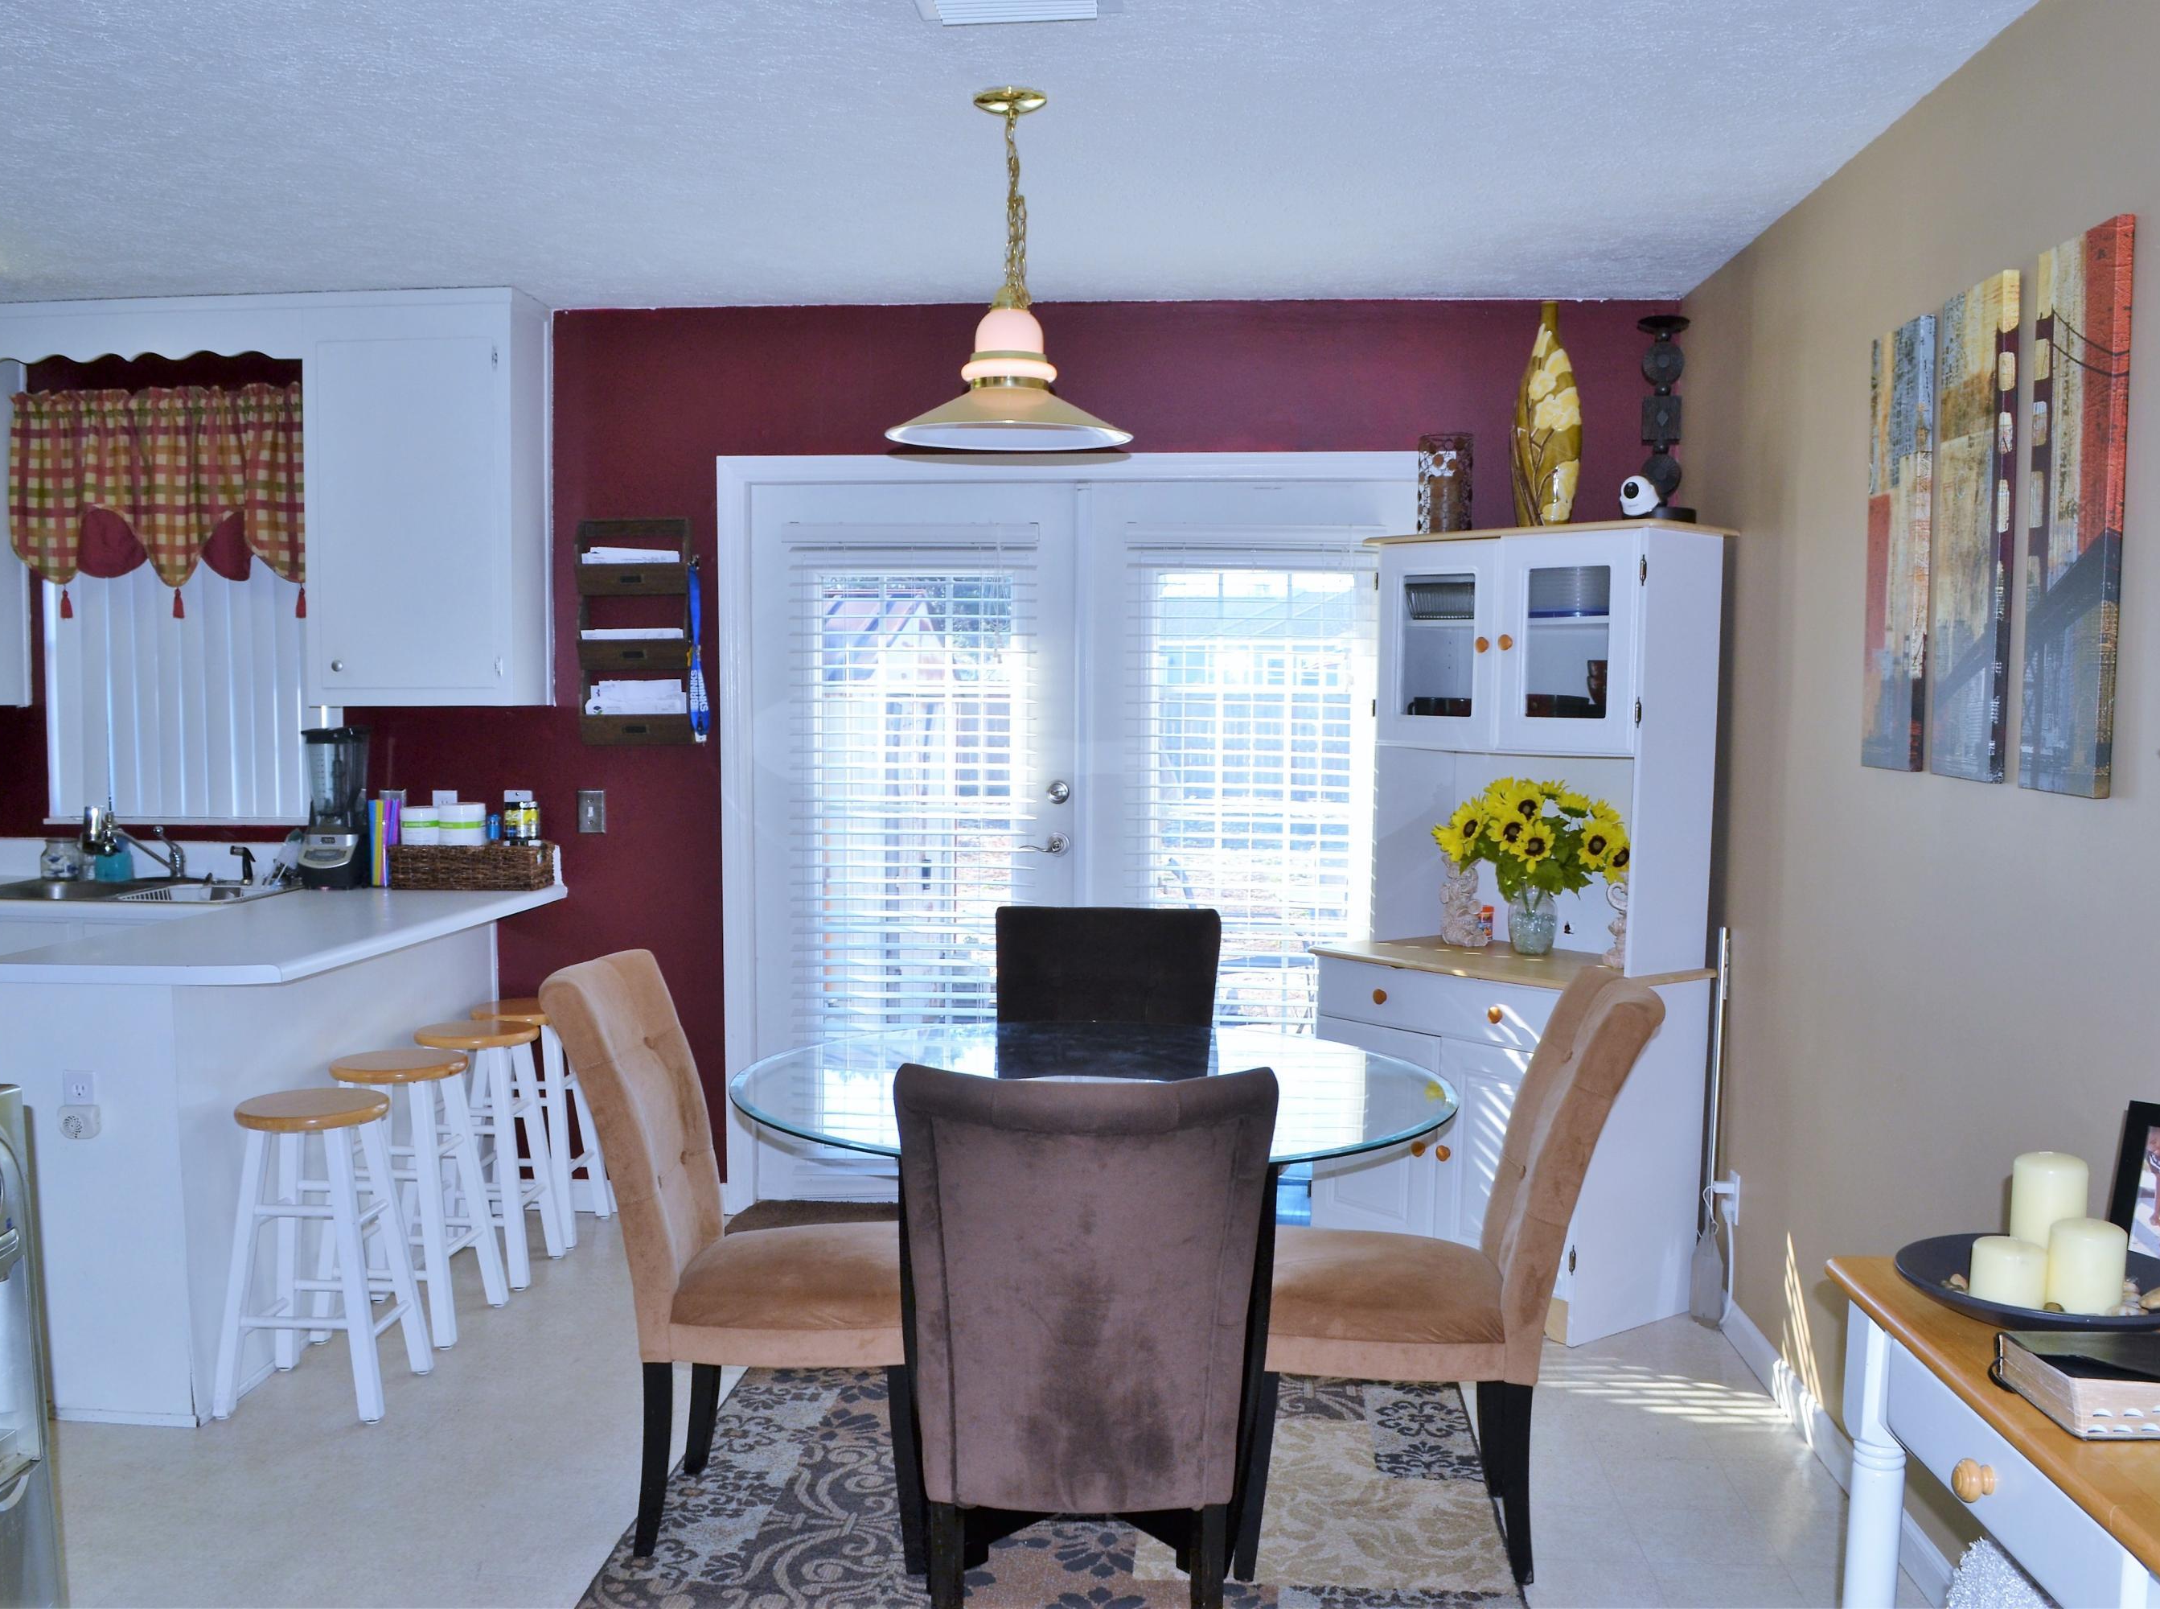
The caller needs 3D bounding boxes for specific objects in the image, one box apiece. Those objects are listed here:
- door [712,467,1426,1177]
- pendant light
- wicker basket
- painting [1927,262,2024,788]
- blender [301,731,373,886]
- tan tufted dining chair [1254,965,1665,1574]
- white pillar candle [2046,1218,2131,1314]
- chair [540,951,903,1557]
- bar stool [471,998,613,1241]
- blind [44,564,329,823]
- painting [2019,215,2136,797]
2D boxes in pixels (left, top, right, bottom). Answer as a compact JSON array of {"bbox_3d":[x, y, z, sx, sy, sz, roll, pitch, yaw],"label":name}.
[{"bbox_3d":[-0.004,0.109,4.883,1.959,2.075,0.110,1,4,4],"label":"door"},{"bbox_3d":[-0.119,-0.918,3.080,0.420,0.579,0.420,0,4,4],"label":"pendant light"},{"bbox_3d":[-1.625,0.164,4.866,0.370,0.120,0.180,0,4,4],"label":"wicker basket"},{"bbox_3d":[1.377,-0.416,2.792,0.026,0.752,0.225,1,4,4],"label":"painting"},{"bbox_3d":[-1.978,0.014,4.833,0.170,0.415,0.190,0,4,4],"label":"blender"},{"bbox_3d":[0.597,0.772,3.089,0.660,0.970,0.460,0,4,4],"label":"tan tufted dining chair"},{"bbox_3d":[1.156,0.533,2.076,0.076,0.092,0.076,1,4,4],"label":"white pillar candle"},{"bbox_3d":[-0.539,0.768,3.188,0.640,0.976,0.450,1,4,4],"label":"chair"},{"bbox_3d":[-1.458,0.841,4.826,0.340,0.600,0.320,0,4,4],"label":"bar stool"},{"bbox_3d":[-2.450,-0.415,4.983,0.860,0.950,0.060,0,4,4],"label":"blind"},{"bbox_3d":[1.351,-0.391,2.458,0.026,0.752,0.225,1,4,4],"label":"painting"}]

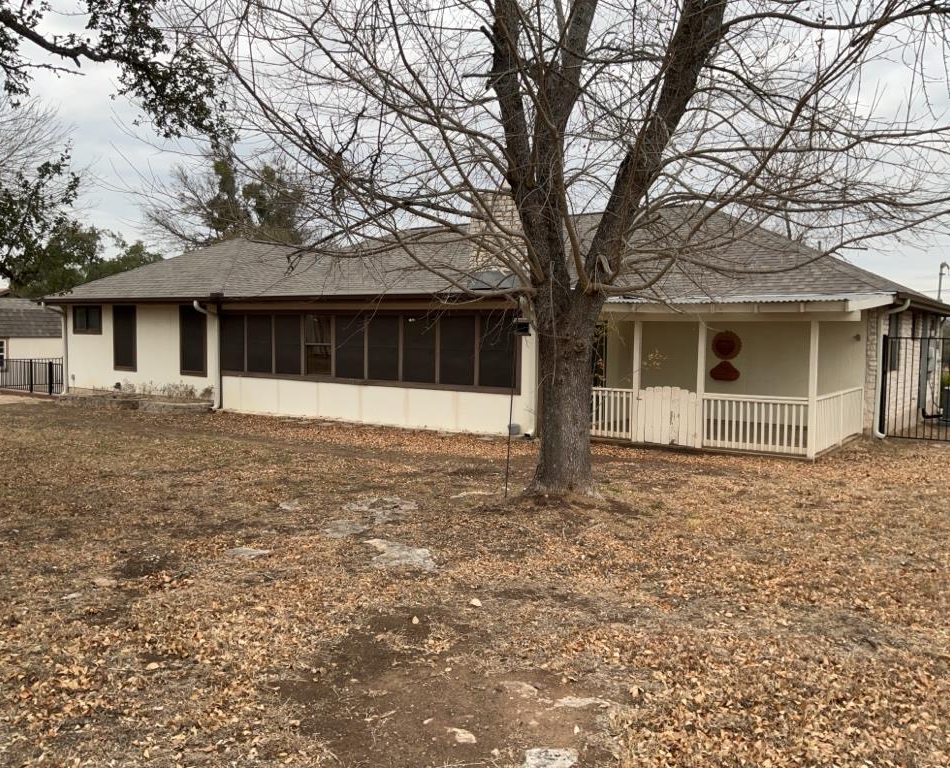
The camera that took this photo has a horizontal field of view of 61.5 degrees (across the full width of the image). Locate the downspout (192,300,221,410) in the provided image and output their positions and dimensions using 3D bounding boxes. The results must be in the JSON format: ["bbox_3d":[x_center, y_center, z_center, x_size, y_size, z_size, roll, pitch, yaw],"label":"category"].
[{"bbox_3d":[-6.089,-0.644,18.149,0.100,2.480,0.620,3,5,35],"label":"downspout"}]

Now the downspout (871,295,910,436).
[{"bbox_3d":[7.464,-0.252,14.239,0.520,2.480,0.100,3,5,35],"label":"downspout"}]

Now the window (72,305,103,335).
[{"bbox_3d":[-10.604,-1.753,21.853,1.457,0.814,0.100,3,5,34],"label":"window"}]

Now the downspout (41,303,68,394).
[{"bbox_3d":[-11.564,-0.983,21.995,0.100,2.460,0.620,3,5,35],"label":"downspout"}]

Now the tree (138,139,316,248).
[{"bbox_3d":[-12.456,-6.482,40.370,8.400,11.050,8.200,3,5,35],"label":"tree"}]

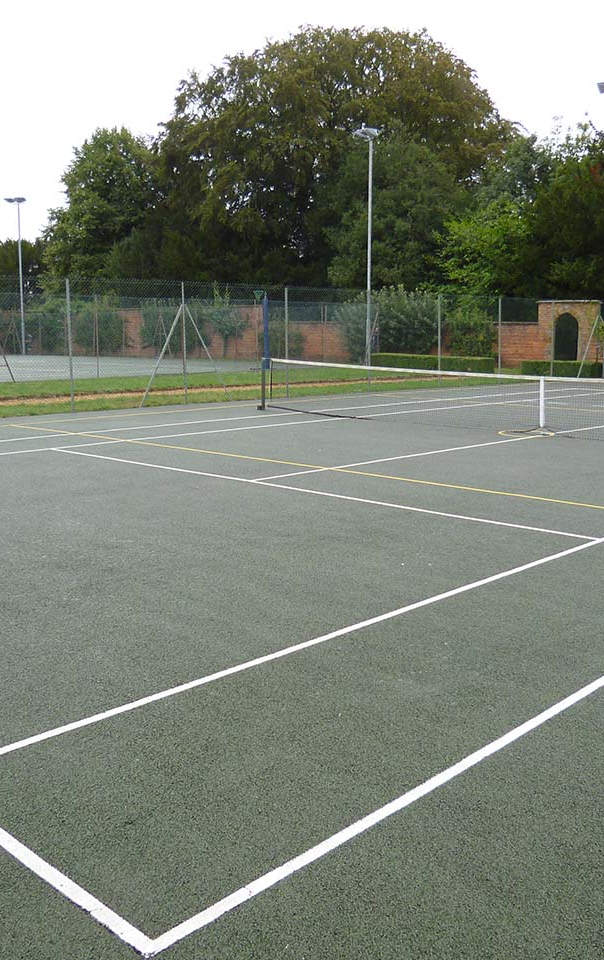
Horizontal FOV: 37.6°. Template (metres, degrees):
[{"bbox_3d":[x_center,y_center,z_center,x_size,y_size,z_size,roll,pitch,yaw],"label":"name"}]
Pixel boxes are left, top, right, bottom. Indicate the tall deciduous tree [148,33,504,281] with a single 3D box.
[{"bbox_3d":[2.237,-19.311,60.629,23.600,21.699,22.000,1,9,2],"label":"tall deciduous tree"}]

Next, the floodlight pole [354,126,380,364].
[{"bbox_3d":[2.885,-10.141,39.590,0.800,10.445,1.500,-8,12,-40],"label":"floodlight pole"}]

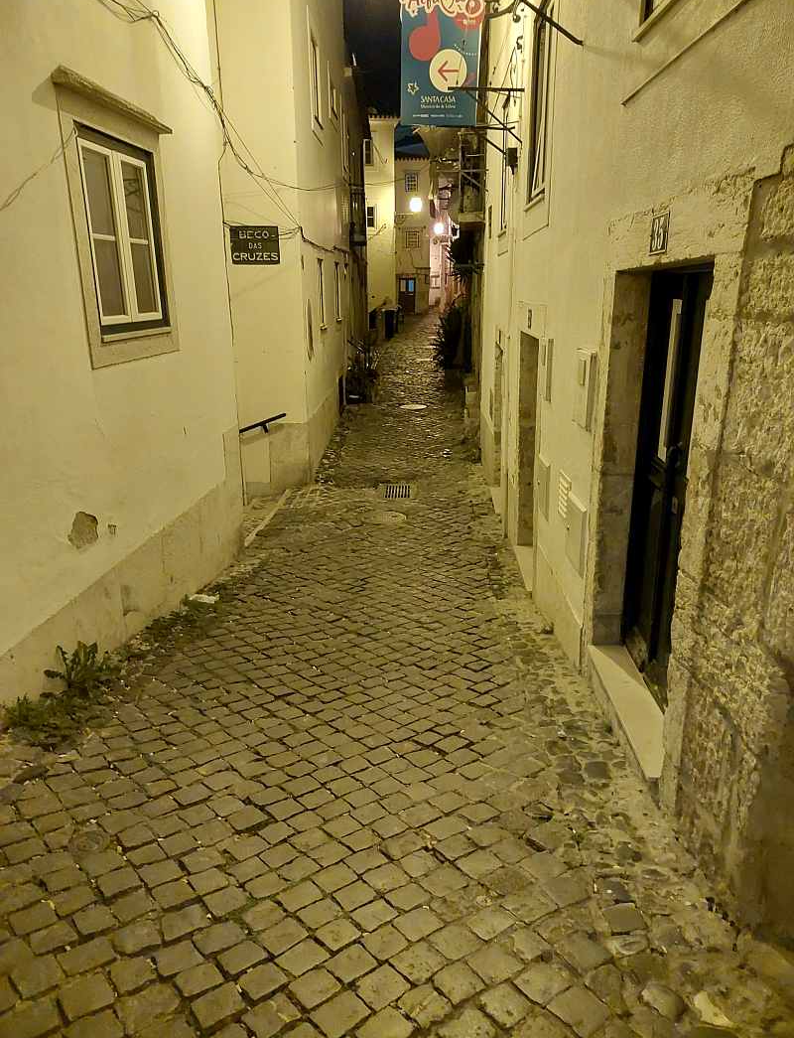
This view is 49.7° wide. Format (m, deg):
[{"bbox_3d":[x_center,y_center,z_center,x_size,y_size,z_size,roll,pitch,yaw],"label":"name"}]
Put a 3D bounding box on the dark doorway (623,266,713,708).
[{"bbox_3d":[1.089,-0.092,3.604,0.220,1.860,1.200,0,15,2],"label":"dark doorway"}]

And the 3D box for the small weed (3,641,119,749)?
[{"bbox_3d":[-1.668,0.822,4.255,0.500,0.240,0.850,2,15,7],"label":"small weed"}]

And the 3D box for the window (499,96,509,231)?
[{"bbox_3d":[1.154,-3.791,9.163,0.150,1.360,0.970,0,15,2],"label":"window"}]

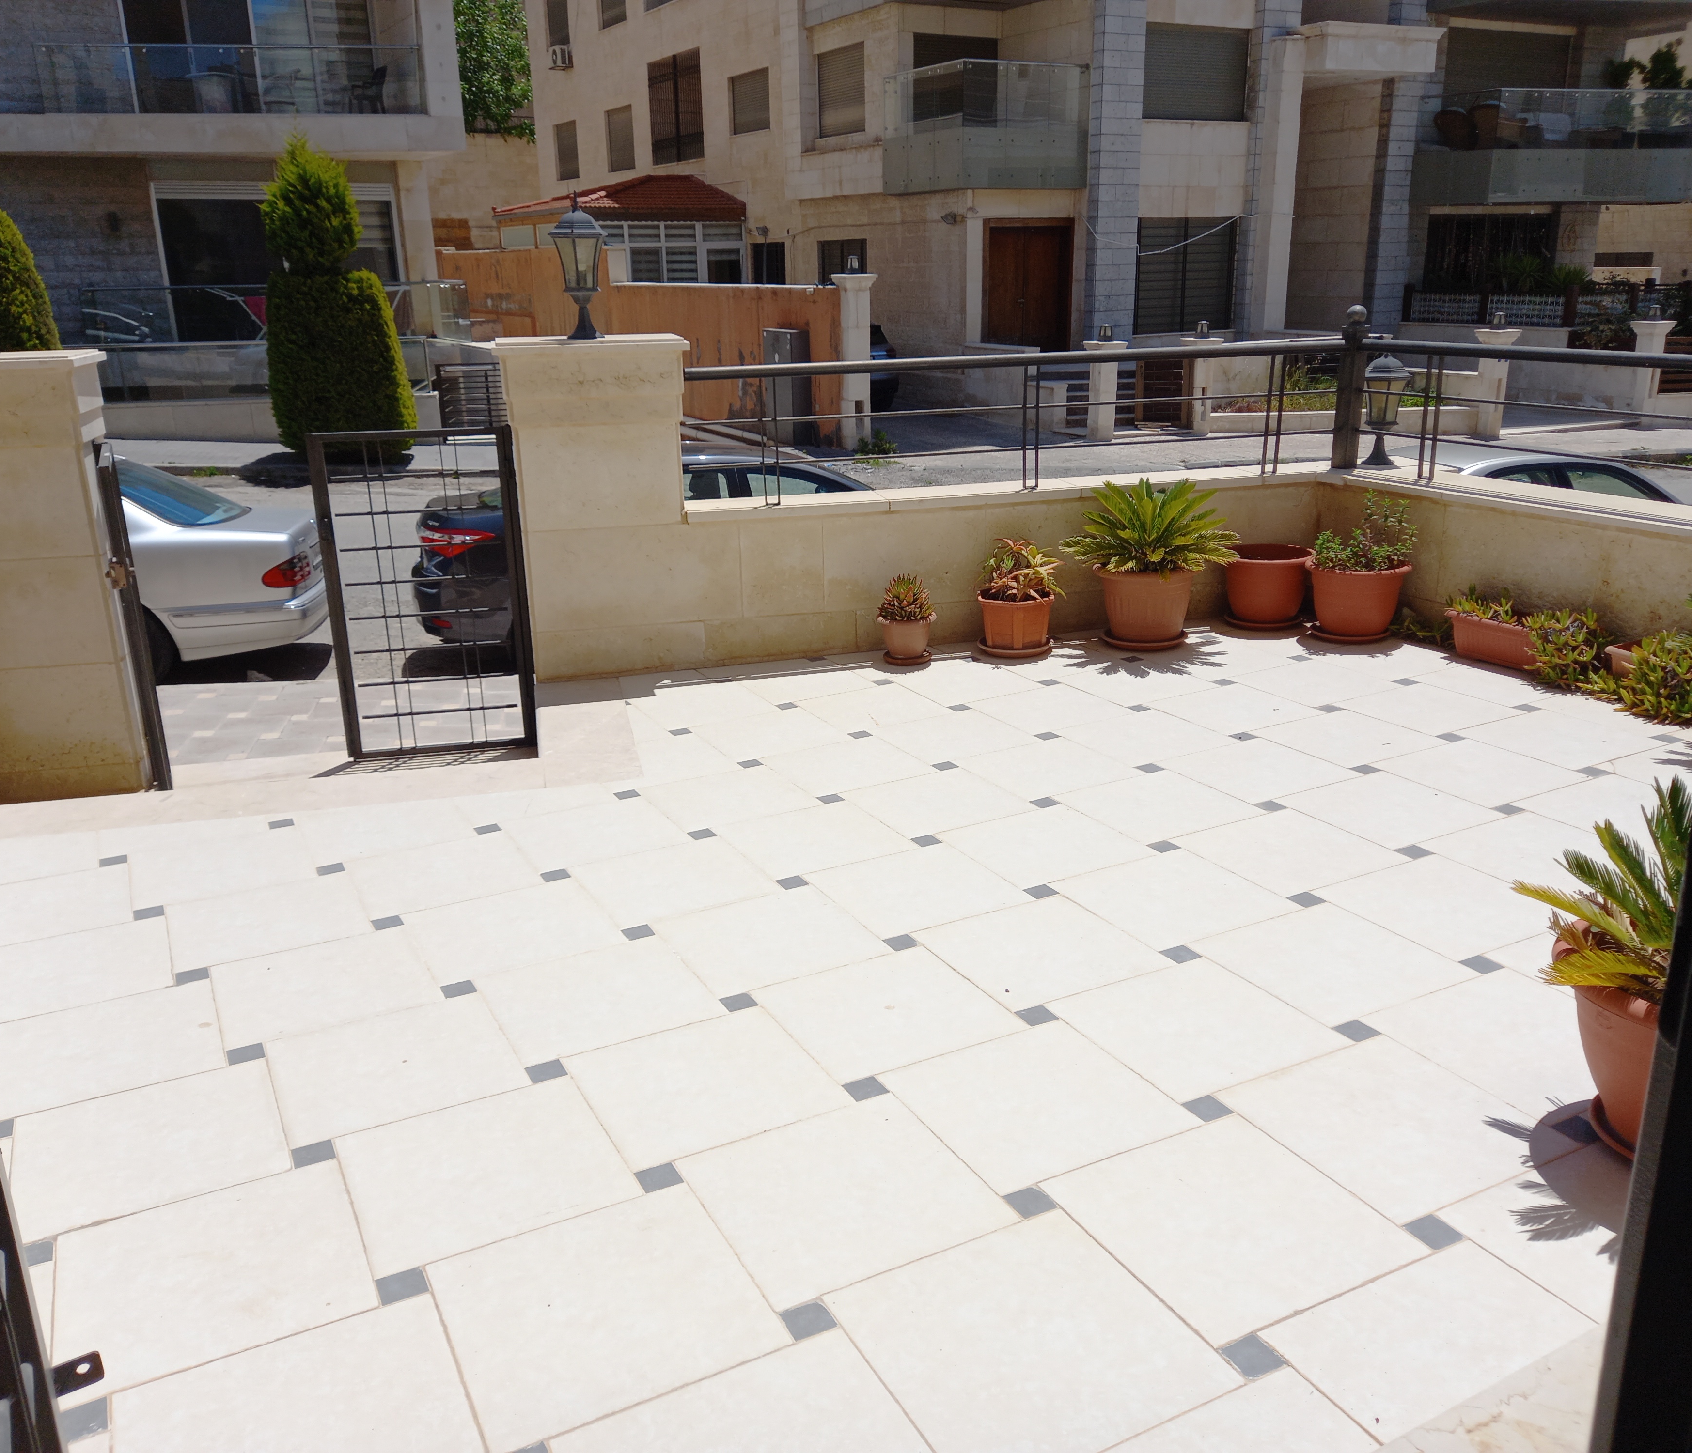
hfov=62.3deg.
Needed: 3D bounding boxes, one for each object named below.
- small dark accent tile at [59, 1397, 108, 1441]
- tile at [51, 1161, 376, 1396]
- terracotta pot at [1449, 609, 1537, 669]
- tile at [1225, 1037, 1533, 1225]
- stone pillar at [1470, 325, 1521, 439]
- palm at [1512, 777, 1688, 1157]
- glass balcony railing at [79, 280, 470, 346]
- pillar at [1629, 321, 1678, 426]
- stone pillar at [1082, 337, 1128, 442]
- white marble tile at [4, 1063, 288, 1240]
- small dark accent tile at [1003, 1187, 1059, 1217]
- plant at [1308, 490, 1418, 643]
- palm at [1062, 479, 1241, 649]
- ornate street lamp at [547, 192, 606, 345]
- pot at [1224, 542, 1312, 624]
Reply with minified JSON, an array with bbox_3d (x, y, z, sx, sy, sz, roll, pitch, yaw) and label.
[{"bbox_3d":[-1.128,1.034,2.067,0.070,0.015,0.070,-10,19,-25],"label":"small dark accent tile"},{"bbox_3d":[-0.927,0.814,2.058,0.410,0.020,0.410,-11,19,-26],"label":"tile"},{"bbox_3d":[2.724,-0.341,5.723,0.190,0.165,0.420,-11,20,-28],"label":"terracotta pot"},{"bbox_3d":[0.997,0.726,2.563,0.445,0.020,0.445,-11,19,-26],"label":"tile"},{"bbox_3d":[8.581,-4.484,18.468,0.500,1.414,0.500,14,24,39],"label":"stone pillar"},{"bbox_3d":[1.359,0.351,2.143,0.660,0.660,0.660,11,22,33],"label":"palm"},{"bbox_3d":[-8.299,-5.923,20.149,5.600,0.980,0.120,-1,18,0],"label":"glass balcony railing"},{"bbox_3d":[10.912,-4.766,18.784,0.500,1.400,0.500,-5,18,-12],"label":"pillar"},{"bbox_3d":[3.766,-4.866,20.474,0.470,1.445,0.470,-7,19,-16],"label":"stone pillar"},{"bbox_3d":[-1.285,0.790,2.608,0.445,0.020,0.445,-11,19,-26],"label":"white marble tile"},{"bbox_3d":[0.305,0.812,2.359,0.065,0.020,0.065,-11,19,-26],"label":"small dark accent tile"},{"bbox_3d":[2.016,-0.636,5.487,0.420,0.561,0.410,6,19,20],"label":"plant"},{"bbox_3d":[1.363,-0.726,6.231,0.801,0.734,0.752,3,19,12],"label":"palm"},{"bbox_3d":[-1.103,-1.911,5.812,0.230,0.570,0.230,-5,18,-12],"label":"ornate street lamp"},{"bbox_3d":[1.855,-0.615,6.174,0.375,0.308,0.375,-1,18,0],"label":"pot"}]

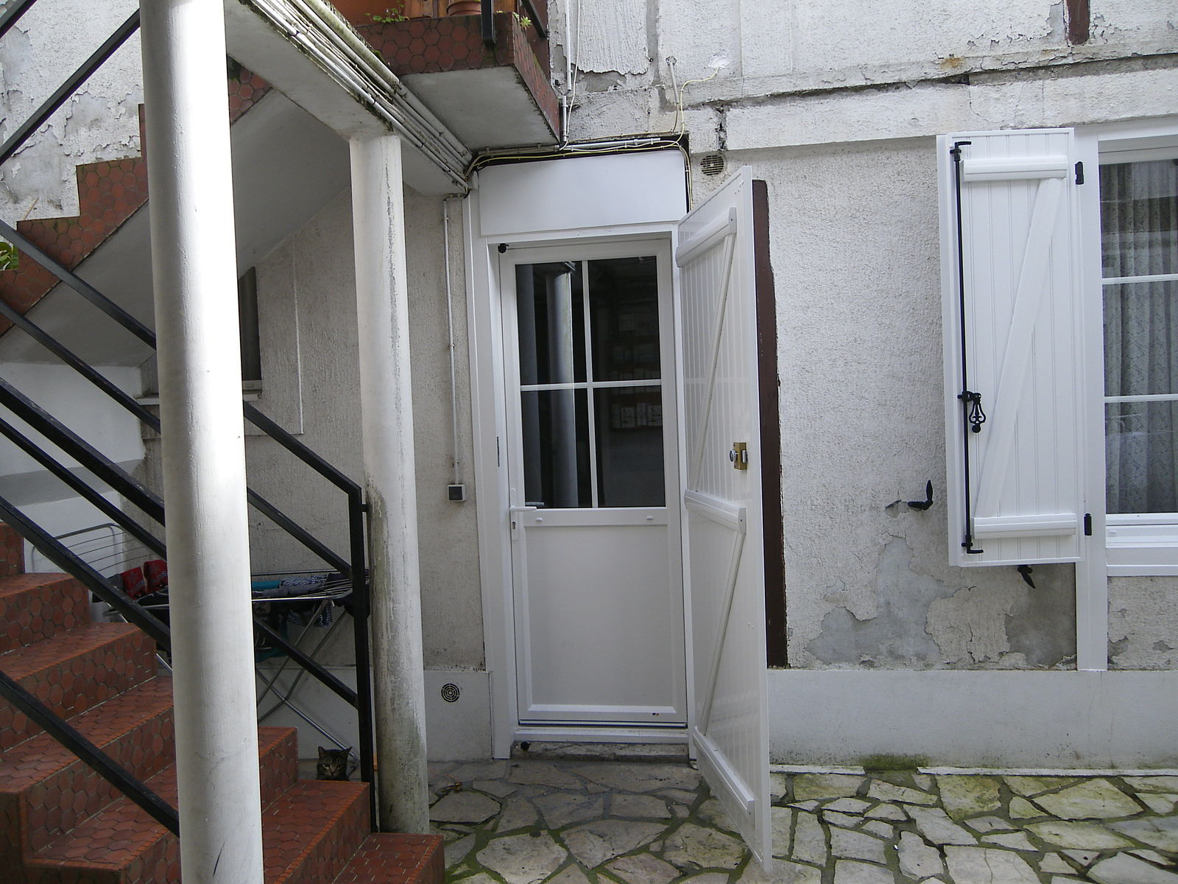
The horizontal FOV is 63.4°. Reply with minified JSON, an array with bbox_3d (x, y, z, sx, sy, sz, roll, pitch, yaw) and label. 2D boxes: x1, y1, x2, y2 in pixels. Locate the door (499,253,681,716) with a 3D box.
[{"bbox_3d":[0.022,0.196,4.349,0.783,2.183,0.065,-2,2,8],"label":"door"}]

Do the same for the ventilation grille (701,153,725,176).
[{"bbox_3d":[0.534,-1.190,4.095,0.106,0.100,0.020,-2,2,8],"label":"ventilation grille"}]

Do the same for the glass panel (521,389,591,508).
[{"bbox_3d":[-0.151,0.034,4.367,0.309,0.545,0.020,-2,2,8],"label":"glass panel"}]

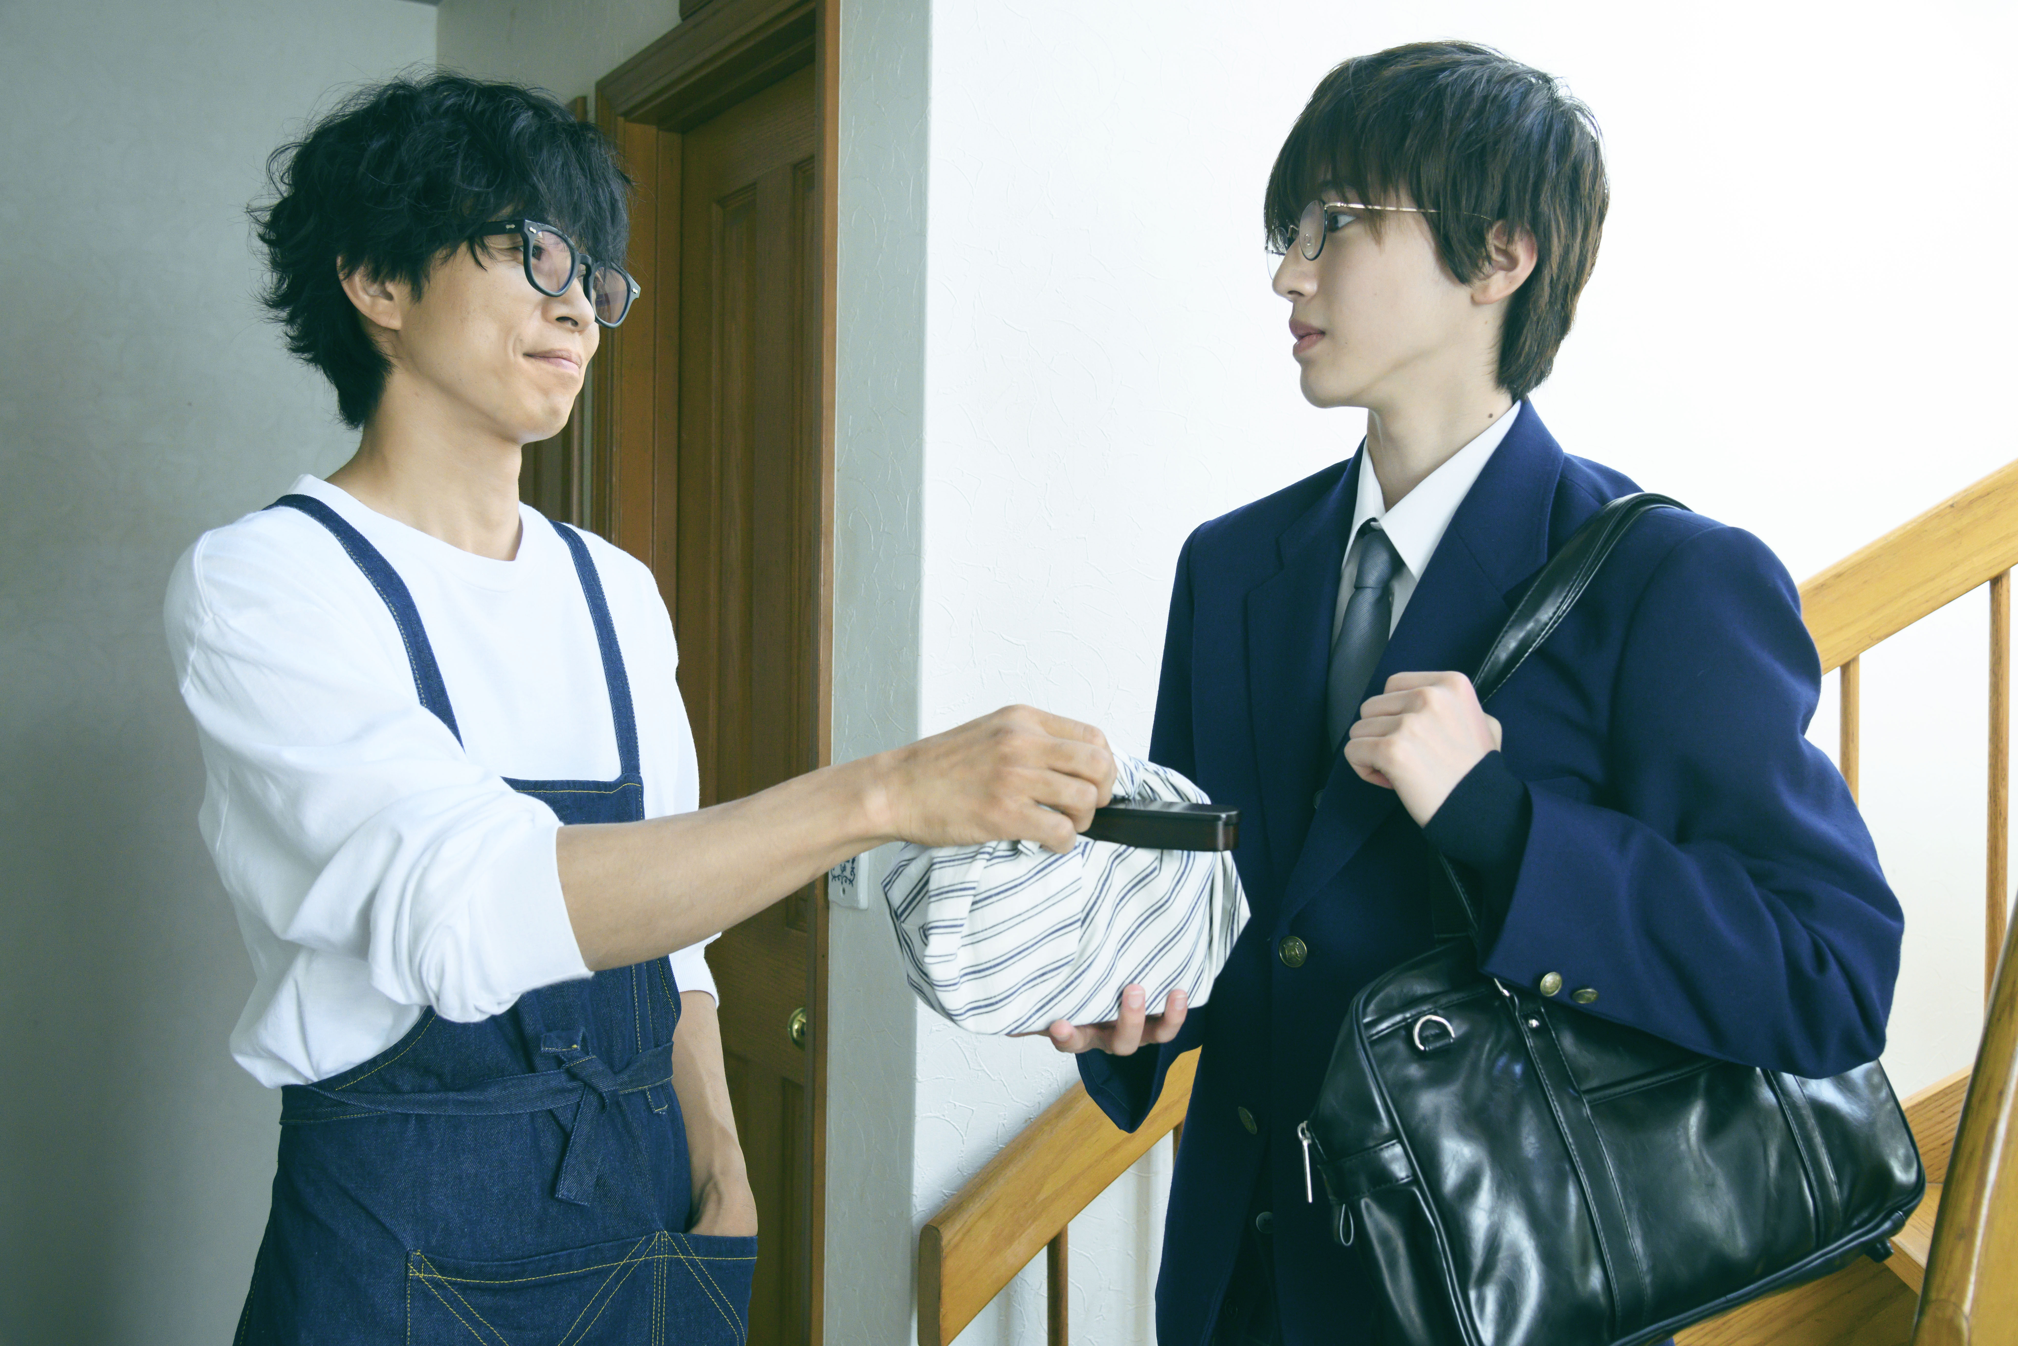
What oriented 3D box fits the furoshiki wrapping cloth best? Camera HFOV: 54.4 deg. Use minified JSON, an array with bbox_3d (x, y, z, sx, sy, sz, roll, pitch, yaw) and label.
[{"bbox_3d":[0.036,0.138,1.250,0.200,0.162,0.140,1,0,-22],"label":"furoshiki wrapping cloth"}]

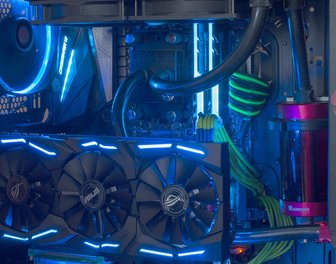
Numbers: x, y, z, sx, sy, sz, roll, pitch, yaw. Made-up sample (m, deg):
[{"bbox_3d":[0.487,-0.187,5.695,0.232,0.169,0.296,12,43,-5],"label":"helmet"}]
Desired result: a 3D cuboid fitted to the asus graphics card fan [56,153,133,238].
[{"bbox_3d":[-0.077,0.065,0.857,0.091,0.091,0.018,1,1,28],"label":"asus graphics card fan"}]

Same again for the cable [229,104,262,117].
[{"bbox_3d":[0.086,-0.024,0.922,0.032,0.013,0.025,1,3,29],"label":"cable"}]

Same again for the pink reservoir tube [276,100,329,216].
[{"bbox_3d":[0.142,0.029,0.840,0.063,0.114,0.063,1,3,29],"label":"pink reservoir tube"}]

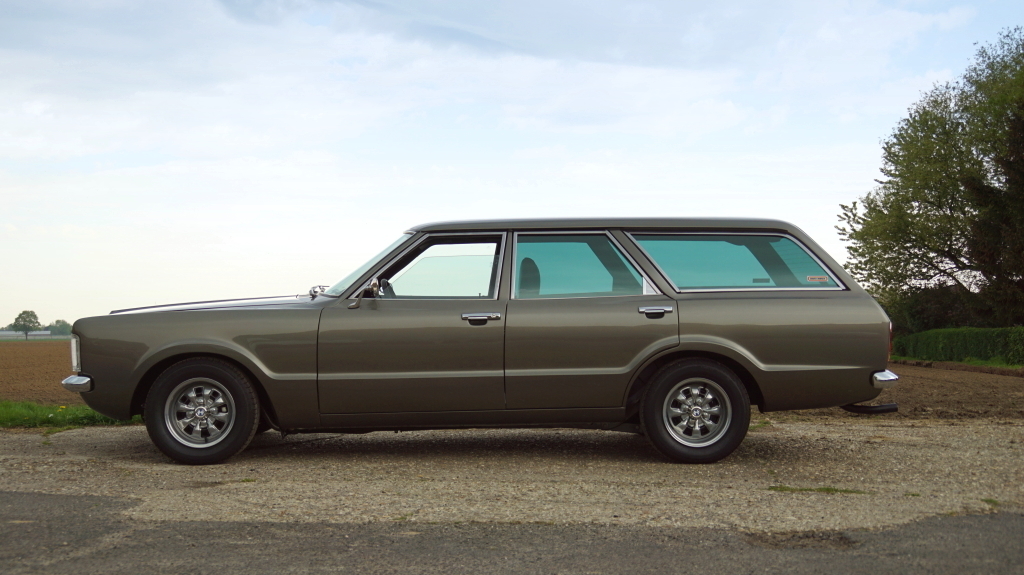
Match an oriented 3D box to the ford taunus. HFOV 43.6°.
[{"bbox_3d":[-0.169,0.245,7.438,4.380,1.340,1.700,0,0,-2],"label":"ford taunus"}]

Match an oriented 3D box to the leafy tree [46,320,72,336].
[{"bbox_3d":[-155.191,14.264,440.000,9.200,6.200,8.500,0,-2,0],"label":"leafy tree"}]

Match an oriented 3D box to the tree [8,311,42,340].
[{"bbox_3d":[-121.615,9.499,320.000,8.400,7.500,8.200,0,-2,0],"label":"tree"}]

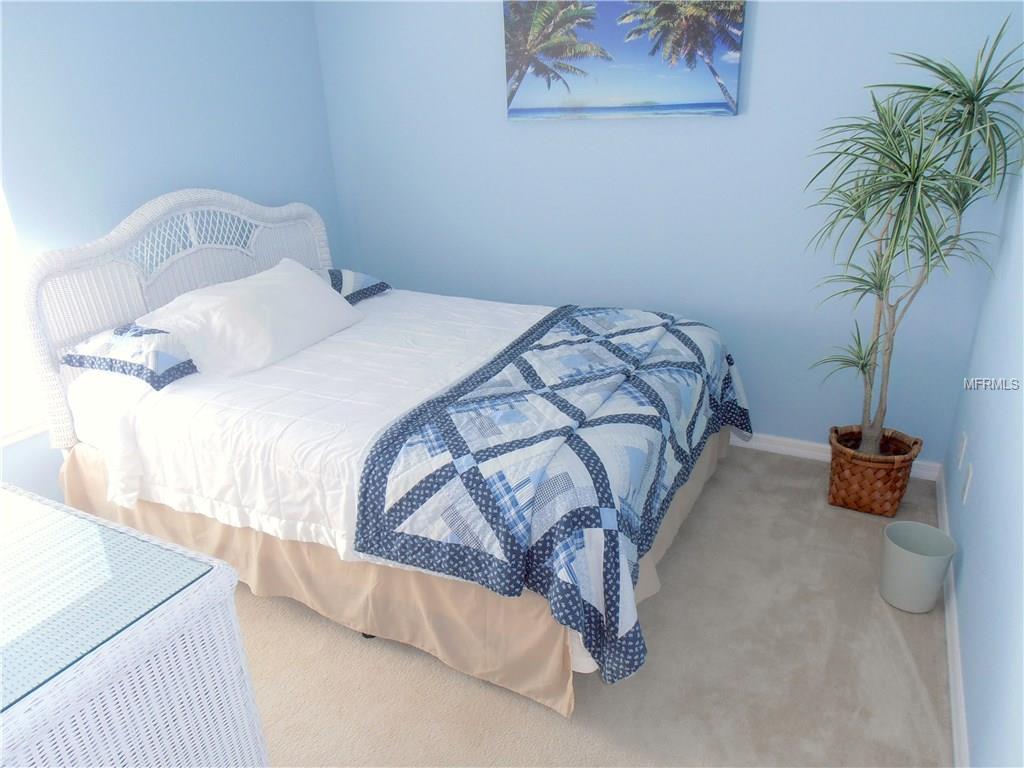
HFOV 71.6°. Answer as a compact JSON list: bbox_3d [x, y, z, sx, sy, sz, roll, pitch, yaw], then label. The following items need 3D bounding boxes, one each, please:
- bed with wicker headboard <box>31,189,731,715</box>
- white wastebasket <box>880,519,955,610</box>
[{"bbox_3d":[-0.394,-0.107,2.761,2.151,1.231,1.642,9,24,26],"label":"bed with wicker headboard"},{"bbox_3d":[1.260,0.578,2.231,0.194,0.222,0.194,9,24,26],"label":"white wastebasket"}]

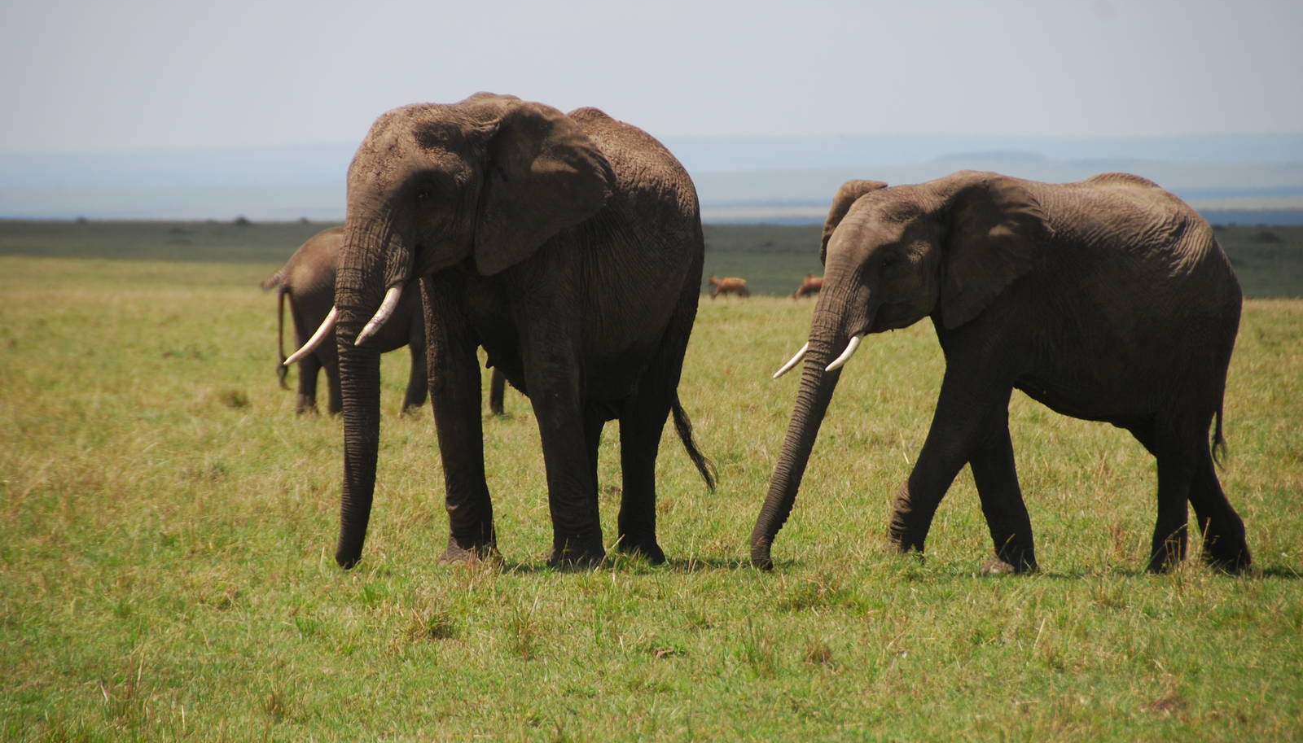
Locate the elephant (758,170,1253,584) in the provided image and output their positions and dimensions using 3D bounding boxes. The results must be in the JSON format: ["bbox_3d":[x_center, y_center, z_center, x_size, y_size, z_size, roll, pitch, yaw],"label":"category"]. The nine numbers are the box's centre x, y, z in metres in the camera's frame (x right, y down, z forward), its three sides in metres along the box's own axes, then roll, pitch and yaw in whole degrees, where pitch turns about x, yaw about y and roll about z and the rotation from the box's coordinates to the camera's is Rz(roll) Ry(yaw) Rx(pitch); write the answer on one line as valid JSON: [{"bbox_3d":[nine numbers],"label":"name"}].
[{"bbox_3d":[1.994,0.012,62.000,2.950,2.310,1.200,0,1,-23],"label":"elephant"}]

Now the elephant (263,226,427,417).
[{"bbox_3d":[-2.578,-0.587,114.000,2.900,2.100,1.150,0,1,-14],"label":"elephant"}]

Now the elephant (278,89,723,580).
[{"bbox_3d":[-0.799,-0.228,62.500,1.500,2.750,3.350,1,1,42],"label":"elephant"}]

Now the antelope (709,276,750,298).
[{"bbox_3d":[3.152,-3.336,440.000,1.650,1.120,0.450,0,1,-5],"label":"antelope"}]

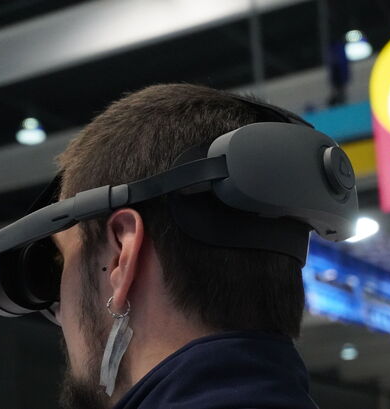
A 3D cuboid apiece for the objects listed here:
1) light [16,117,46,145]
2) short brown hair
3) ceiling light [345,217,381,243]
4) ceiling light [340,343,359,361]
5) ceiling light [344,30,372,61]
[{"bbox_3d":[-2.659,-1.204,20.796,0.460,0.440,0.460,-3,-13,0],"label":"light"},{"bbox_3d":[-0.007,0.003,0.920,0.200,0.195,0.168,-12,-16,28],"label":"short brown hair"},{"bbox_3d":[2.296,0.363,17.849,0.480,0.280,0.400,-3,-13,0],"label":"ceiling light"},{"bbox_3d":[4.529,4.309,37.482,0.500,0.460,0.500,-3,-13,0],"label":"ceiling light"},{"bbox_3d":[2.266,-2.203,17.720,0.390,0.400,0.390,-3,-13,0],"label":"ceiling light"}]

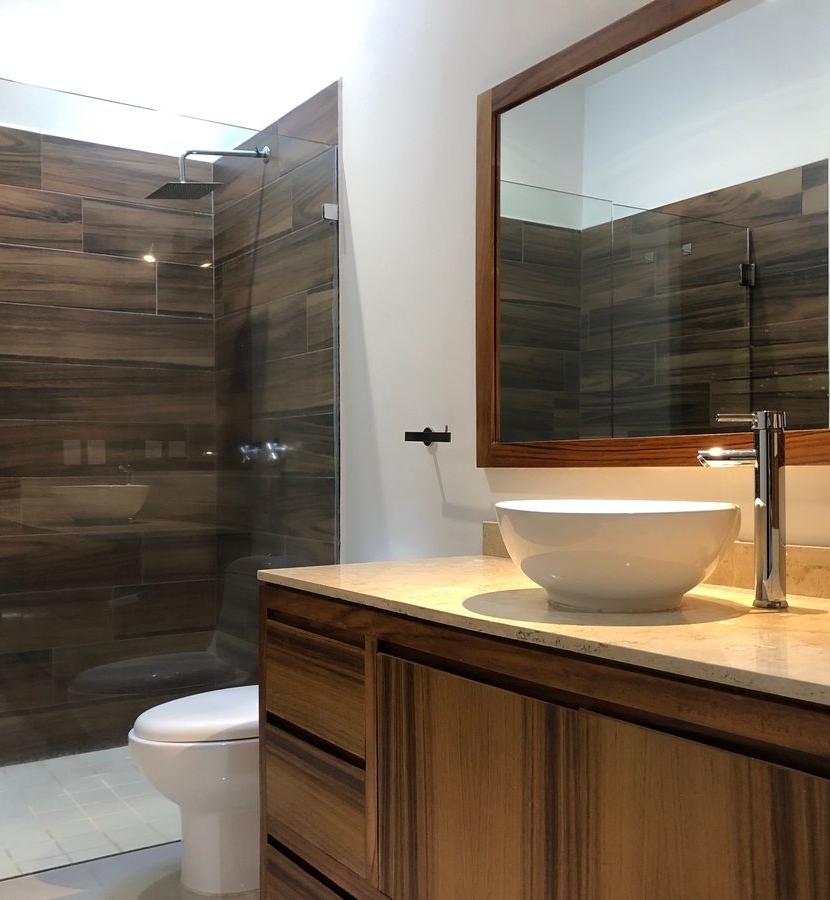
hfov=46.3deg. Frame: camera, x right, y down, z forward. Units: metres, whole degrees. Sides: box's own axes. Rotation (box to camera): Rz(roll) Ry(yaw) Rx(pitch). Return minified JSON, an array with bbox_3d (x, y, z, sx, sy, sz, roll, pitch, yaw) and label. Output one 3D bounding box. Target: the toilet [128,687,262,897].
[{"bbox_3d":[-0.364,0.697,2.481,0.726,0.730,0.382,0,-1,-34],"label":"toilet"}]

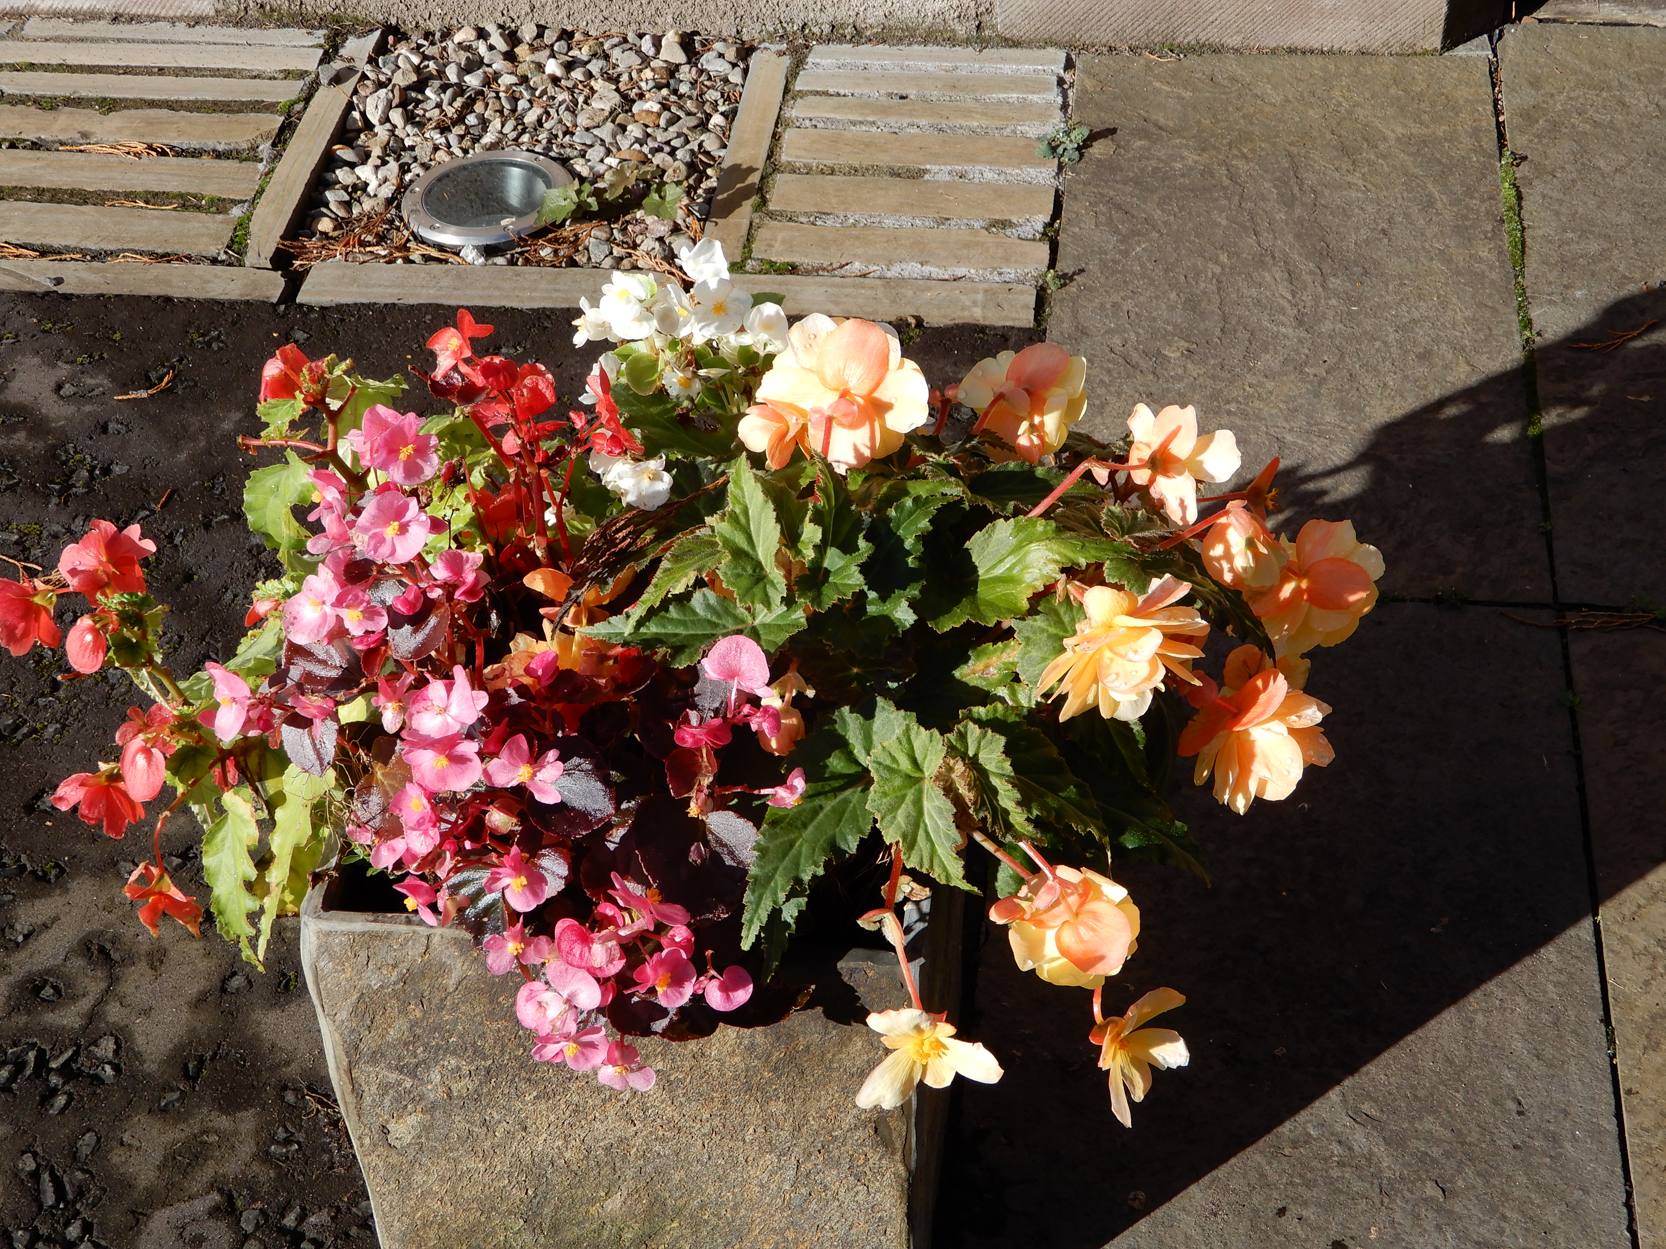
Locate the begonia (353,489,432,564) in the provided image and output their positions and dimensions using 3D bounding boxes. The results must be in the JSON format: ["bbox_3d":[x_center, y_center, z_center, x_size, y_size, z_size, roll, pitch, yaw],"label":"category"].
[{"bbox_3d":[-0.223,-0.050,1.219,0.038,0.021,0.037,0,83,-6],"label":"begonia"}]

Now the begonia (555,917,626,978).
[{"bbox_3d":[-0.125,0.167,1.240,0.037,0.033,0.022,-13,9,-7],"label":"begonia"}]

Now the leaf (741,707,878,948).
[{"bbox_3d":[-0.012,0.103,1.212,0.070,0.038,0.125,18,68,18],"label":"leaf"}]

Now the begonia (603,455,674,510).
[{"bbox_3d":[-0.102,-0.075,1.267,0.036,0.022,0.030,0,69,-6],"label":"begonia"}]

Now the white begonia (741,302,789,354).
[{"bbox_3d":[-0.038,-0.168,1.369,0.028,0.030,0.021,3,31,7],"label":"white begonia"}]

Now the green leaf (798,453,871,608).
[{"bbox_3d":[0.001,-0.050,1.298,0.044,0.088,0.030,0,5,8],"label":"green leaf"}]

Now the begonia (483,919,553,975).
[{"bbox_3d":[-0.164,0.168,1.250,0.037,0.032,0.017,-15,9,-9],"label":"begonia"}]

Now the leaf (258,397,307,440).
[{"bbox_3d":[-0.306,-0.114,1.331,0.028,0.012,0.026,13,63,17],"label":"leaf"}]

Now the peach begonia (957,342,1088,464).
[{"bbox_3d":[0.102,-0.118,1.288,0.071,0.067,0.048,0,21,9],"label":"peach begonia"}]

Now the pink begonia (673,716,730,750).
[{"bbox_3d":[-0.064,0.053,1.185,0.028,0.022,0.024,0,34,0],"label":"pink begonia"}]

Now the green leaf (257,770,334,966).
[{"bbox_3d":[-0.293,0.130,1.310,0.038,0.118,0.025,21,17,-10],"label":"green leaf"}]

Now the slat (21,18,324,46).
[{"bbox_3d":[-0.706,-0.621,2.581,0.336,0.030,0.035,4,46,7],"label":"slat"}]

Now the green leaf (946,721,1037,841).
[{"bbox_3d":[0.080,0.079,1.212,0.045,0.027,0.062,-12,67,-18],"label":"green leaf"}]

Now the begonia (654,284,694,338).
[{"bbox_3d":[-0.091,-0.178,1.369,0.022,0.030,0.026,11,45,32],"label":"begonia"}]

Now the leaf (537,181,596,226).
[{"bbox_3d":[-0.277,-0.436,2.490,0.060,0.032,0.050,-10,46,-4],"label":"leaf"}]

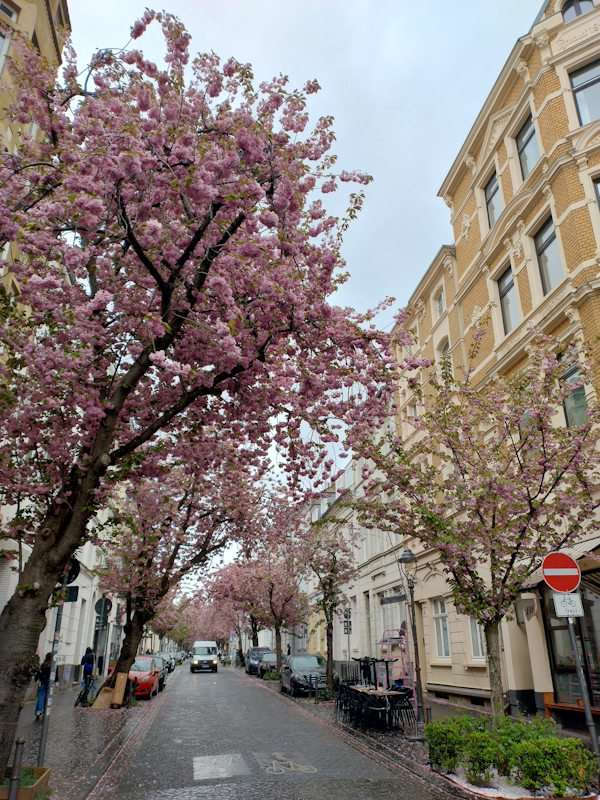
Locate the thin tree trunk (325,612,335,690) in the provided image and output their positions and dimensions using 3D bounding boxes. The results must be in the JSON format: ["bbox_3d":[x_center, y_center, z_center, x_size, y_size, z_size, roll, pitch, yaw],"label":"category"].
[{"bbox_3d":[1.124,9.537,21.589,0.340,2.950,0.300,4,-24,-8],"label":"thin tree trunk"}]

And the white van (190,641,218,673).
[{"bbox_3d":[-7.606,20.387,46.115,1.980,2.330,5.200,4,-24,-9],"label":"white van"}]

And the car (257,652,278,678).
[{"bbox_3d":[-1.749,17.545,38.143,1.760,1.490,4.100,4,-24,-8],"label":"car"}]

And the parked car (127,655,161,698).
[{"bbox_3d":[-6.643,11.133,23.244,1.750,1.480,3.970,4,-24,-8],"label":"parked car"}]

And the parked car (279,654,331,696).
[{"bbox_3d":[0.313,10.765,22.724,1.800,1.450,4.500,4,-24,-9],"label":"parked car"}]

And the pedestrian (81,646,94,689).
[{"bbox_3d":[-8.769,11.084,23.929,0.520,1.660,0.380,4,-24,-9],"label":"pedestrian"}]

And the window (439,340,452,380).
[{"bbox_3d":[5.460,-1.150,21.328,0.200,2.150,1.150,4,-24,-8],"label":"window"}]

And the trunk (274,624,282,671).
[{"bbox_3d":[-1.145,13.829,31.775,0.380,2.900,0.380,4,-24,-9],"label":"trunk"}]

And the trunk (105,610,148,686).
[{"bbox_3d":[-5.807,8.562,19.323,1.050,2.950,0.800,4,-24,-8],"label":"trunk"}]

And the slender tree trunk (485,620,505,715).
[{"bbox_3d":[2.877,4.310,8.656,0.270,2.050,0.270,4,-24,-9],"label":"slender tree trunk"}]

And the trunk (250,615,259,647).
[{"bbox_3d":[-3.489,18.981,45.093,0.520,4.000,0.520,4,-24,-9],"label":"trunk"}]

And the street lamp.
[{"bbox_3d":[2.776,5.599,13.963,0.460,3.850,0.460,4,-24,-9],"label":"street lamp"}]

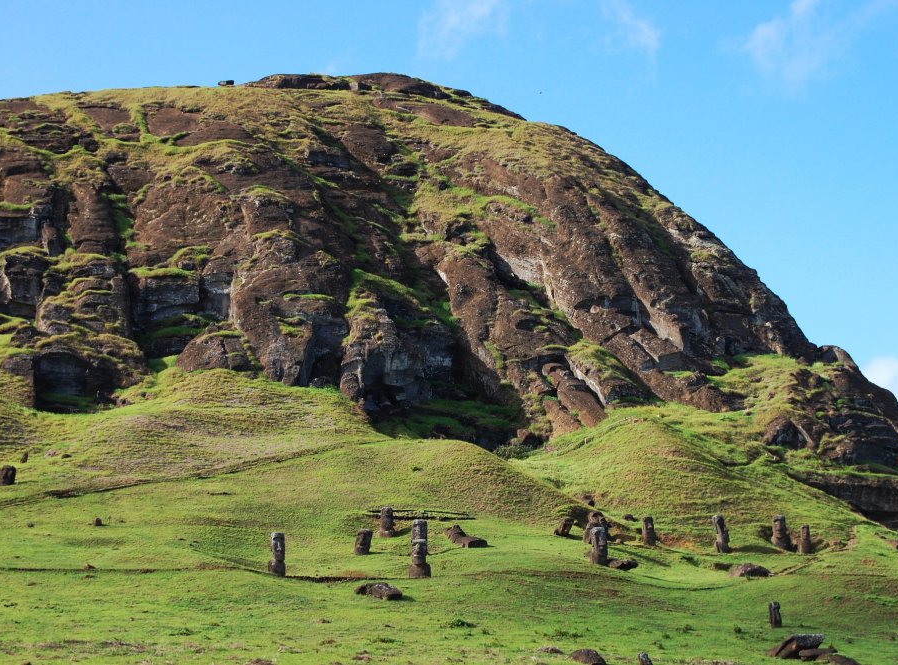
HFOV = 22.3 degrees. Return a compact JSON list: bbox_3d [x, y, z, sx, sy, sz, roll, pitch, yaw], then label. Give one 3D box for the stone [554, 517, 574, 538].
[{"bbox_3d":[16.034,27.108,318.000,1.800,2.700,1.500,24,-7,-11],"label":"stone"}]

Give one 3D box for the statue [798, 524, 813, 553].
[{"bbox_3d":[48.840,28.344,312.000,1.800,4.000,1.500,1,-8,-10],"label":"statue"}]

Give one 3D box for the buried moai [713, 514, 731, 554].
[{"bbox_3d":[37.015,27.237,308.000,1.800,4.900,1.600,1,-11,-45],"label":"buried moai"}]

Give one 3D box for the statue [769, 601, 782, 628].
[{"bbox_3d":[34.511,29.765,240.000,1.150,2.800,1.050,4,-10,-40],"label":"statue"}]

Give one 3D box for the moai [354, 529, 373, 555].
[{"bbox_3d":[-11.383,27.860,303.000,2.000,3.400,1.600,10,-7,9],"label":"moai"}]

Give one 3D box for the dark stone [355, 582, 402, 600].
[{"bbox_3d":[-8.209,30.159,265.000,4.900,1.700,2.500,-3,-8,25],"label":"dark stone"}]

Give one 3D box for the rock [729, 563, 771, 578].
[{"bbox_3d":[30.206,23.844,228.000,4.210,1.620,2.800,-1,-8,8],"label":"rock"}]

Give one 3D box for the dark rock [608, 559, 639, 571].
[{"bbox_3d":[18.249,24.288,238.000,3.350,1.320,2.000,-1,-8,4],"label":"dark rock"}]

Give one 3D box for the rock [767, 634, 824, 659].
[{"bbox_3d":[26.644,24.145,175.000,4.310,1.860,2.600,-1,-8,9],"label":"rock"}]

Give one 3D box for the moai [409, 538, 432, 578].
[{"bbox_3d":[-2.943,23.337,235.000,2.060,4.170,1.700,-2,-8,11],"label":"moai"}]

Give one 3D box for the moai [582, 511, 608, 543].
[{"bbox_3d":[16.093,21.421,250.000,2.350,3.770,2.000,3,-9,-21],"label":"moai"}]

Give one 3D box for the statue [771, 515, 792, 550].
[{"bbox_3d":[45.584,27.487,312.000,2.500,4.900,1.800,-3,-7,0],"label":"statue"}]

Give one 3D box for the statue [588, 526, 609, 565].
[{"bbox_3d":[15.621,22.338,237.000,1.830,4.100,1.600,3,-8,-18],"label":"statue"}]

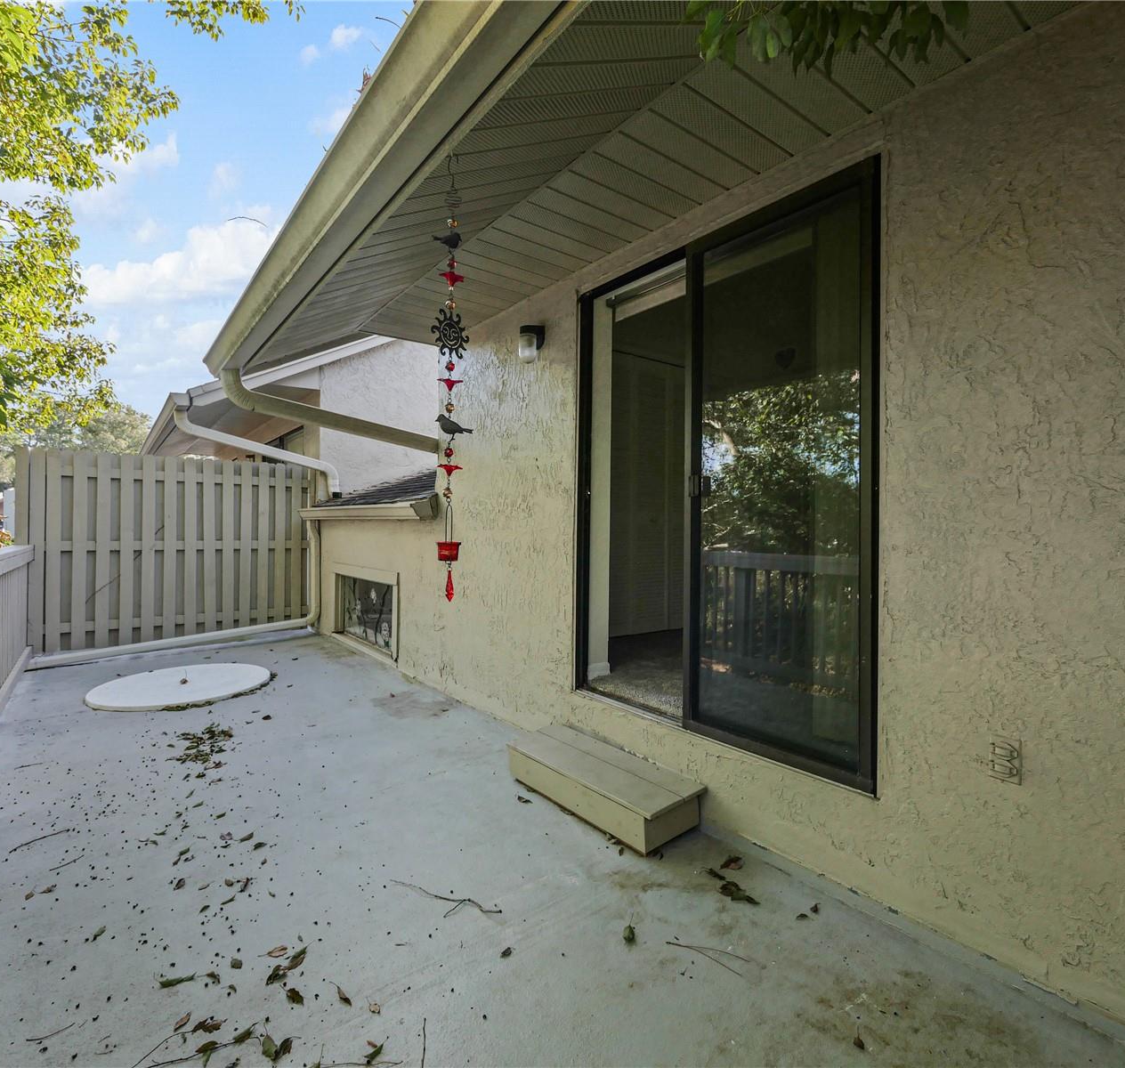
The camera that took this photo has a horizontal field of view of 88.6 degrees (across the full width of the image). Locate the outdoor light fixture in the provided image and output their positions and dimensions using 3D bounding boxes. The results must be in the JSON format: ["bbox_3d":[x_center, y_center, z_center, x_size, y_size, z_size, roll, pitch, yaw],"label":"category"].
[{"bbox_3d":[-0.170,-1.025,3.144,0.130,0.207,0.102,0,1,-39],"label":"outdoor light fixture"}]

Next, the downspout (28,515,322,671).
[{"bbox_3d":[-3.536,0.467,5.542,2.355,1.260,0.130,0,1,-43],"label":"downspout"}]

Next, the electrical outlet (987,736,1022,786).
[{"bbox_3d":[1.200,0.611,1.560,0.020,0.114,0.071,0,1,-39],"label":"electrical outlet"}]

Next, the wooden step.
[{"bbox_3d":[0.165,1.097,2.546,0.375,0.160,0.920,0,1,-39],"label":"wooden step"}]

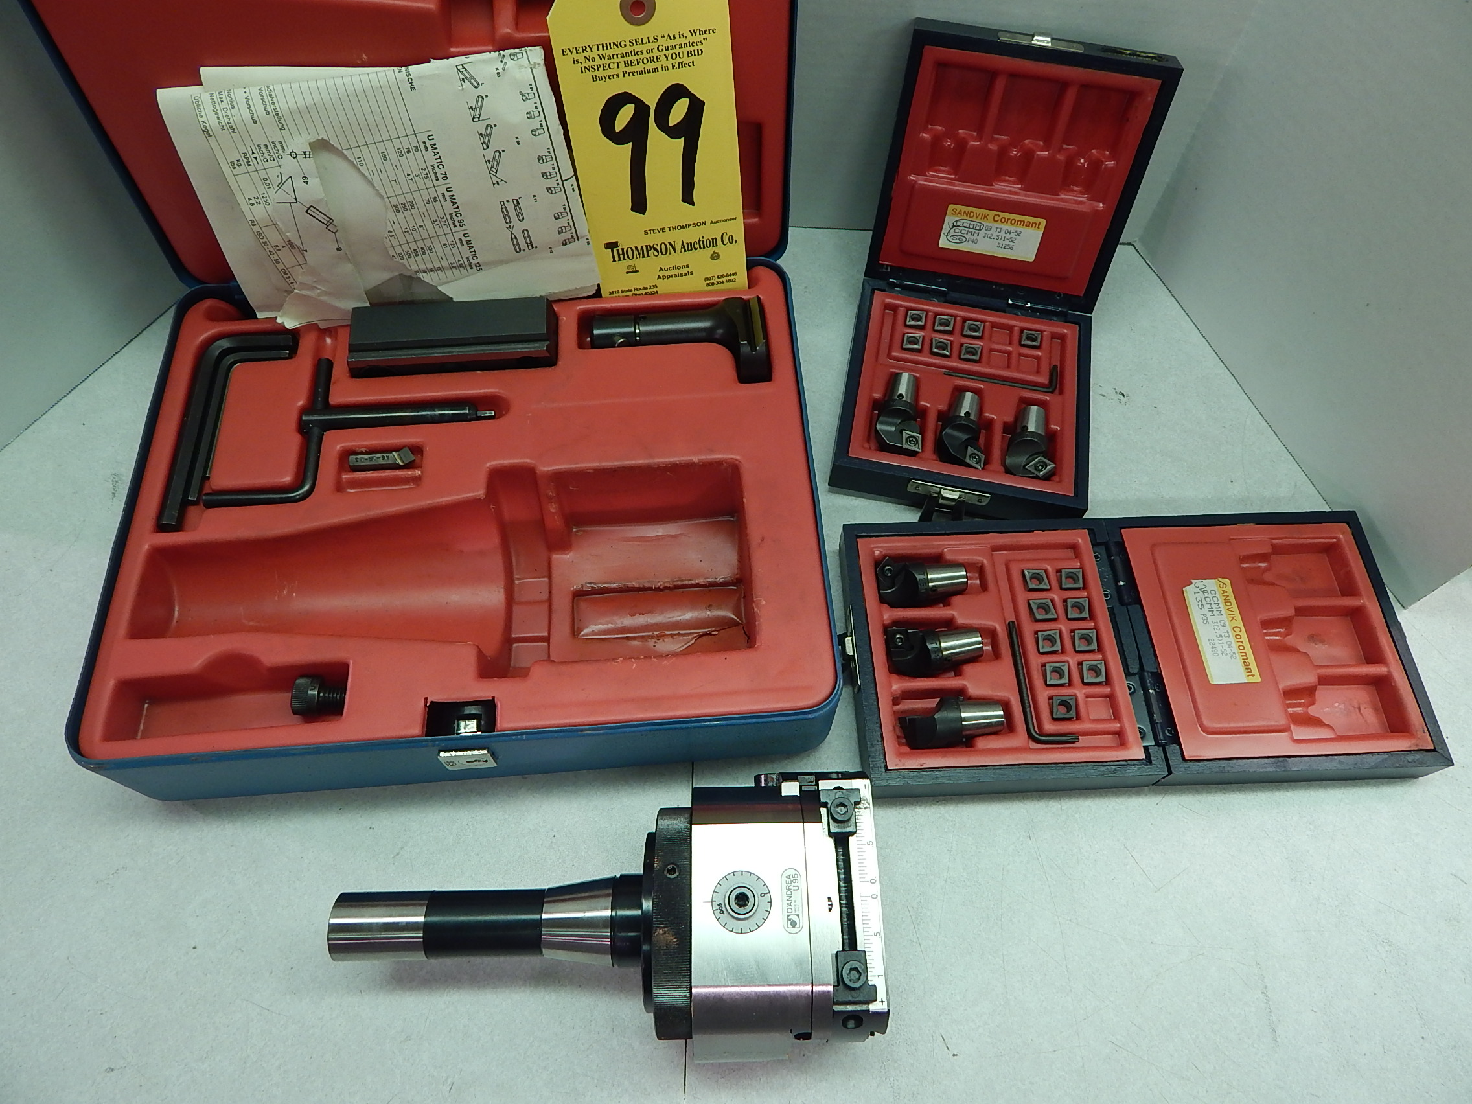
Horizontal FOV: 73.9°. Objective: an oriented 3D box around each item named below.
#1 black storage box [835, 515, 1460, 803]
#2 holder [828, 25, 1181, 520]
[{"bbox_3d":[0.176,0.043,0.447,0.253,0.021,0.124,-1,61,-3],"label":"black storage box"},{"bbox_3d":[0.127,-0.134,0.475,0.124,0.139,0.191,11,61,4],"label":"holder"}]

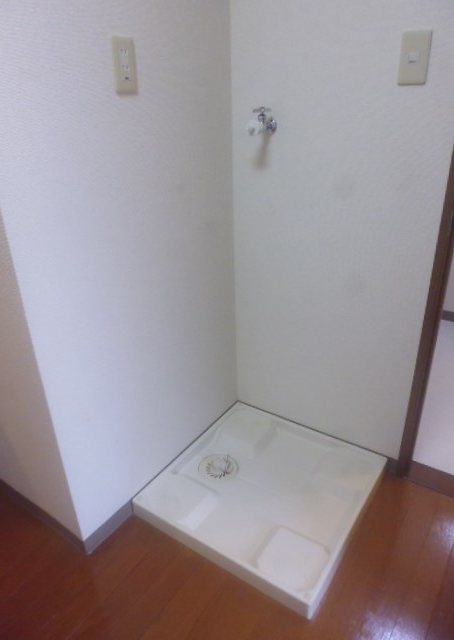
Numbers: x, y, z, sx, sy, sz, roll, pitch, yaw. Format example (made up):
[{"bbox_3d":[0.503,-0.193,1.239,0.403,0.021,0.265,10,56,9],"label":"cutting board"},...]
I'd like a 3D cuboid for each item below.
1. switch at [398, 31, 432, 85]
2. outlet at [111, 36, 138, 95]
[{"bbox_3d":[0.457,-0.637,1.083,0.068,0.116,0.012,15,31,32],"label":"switch"},{"bbox_3d":[-0.235,-0.600,1.051,0.012,0.116,0.068,15,31,32],"label":"outlet"}]

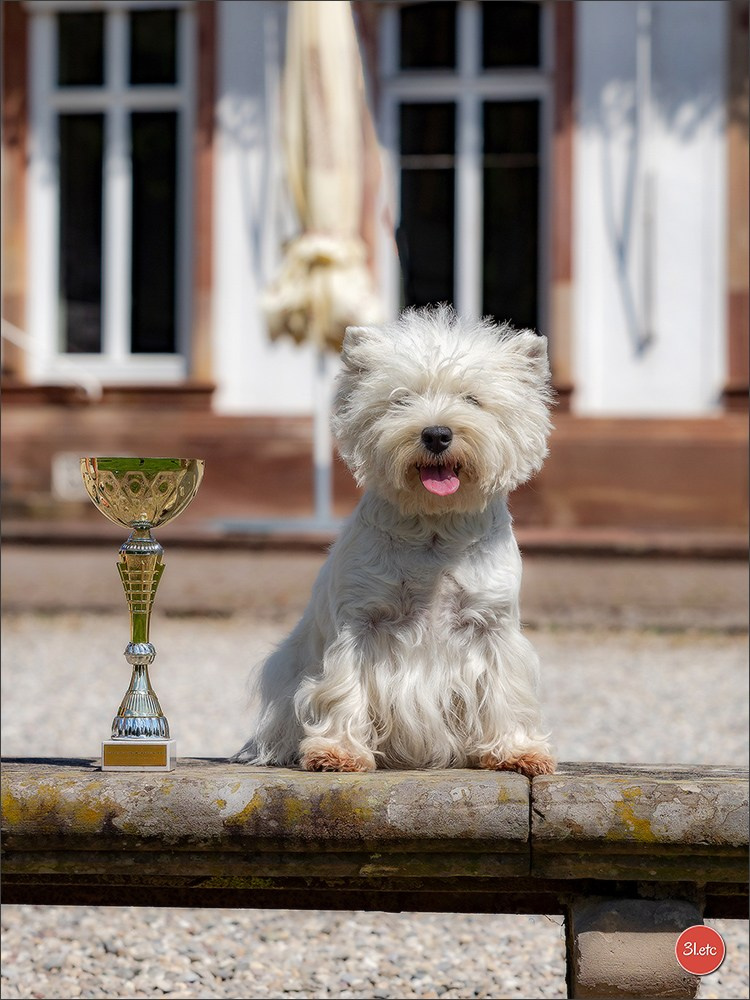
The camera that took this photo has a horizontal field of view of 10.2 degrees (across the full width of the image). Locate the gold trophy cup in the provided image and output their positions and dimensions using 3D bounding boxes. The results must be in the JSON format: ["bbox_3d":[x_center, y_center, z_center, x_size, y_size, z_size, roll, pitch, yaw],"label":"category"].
[{"bbox_3d":[-0.222,0.108,4.030,0.118,0.300,0.118,0,0,0],"label":"gold trophy cup"}]

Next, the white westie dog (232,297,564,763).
[{"bbox_3d":[0.020,0.037,4.120,0.270,0.447,0.360,0,0,-11],"label":"white westie dog"}]

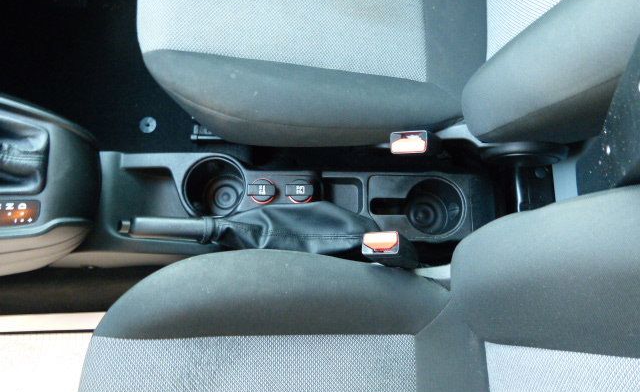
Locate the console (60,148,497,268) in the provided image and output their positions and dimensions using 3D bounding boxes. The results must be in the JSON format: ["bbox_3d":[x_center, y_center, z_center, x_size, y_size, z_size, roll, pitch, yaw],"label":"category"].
[{"bbox_3d":[-0.059,0.028,0.740,0.660,0.190,0.170,1,80,0],"label":"console"}]

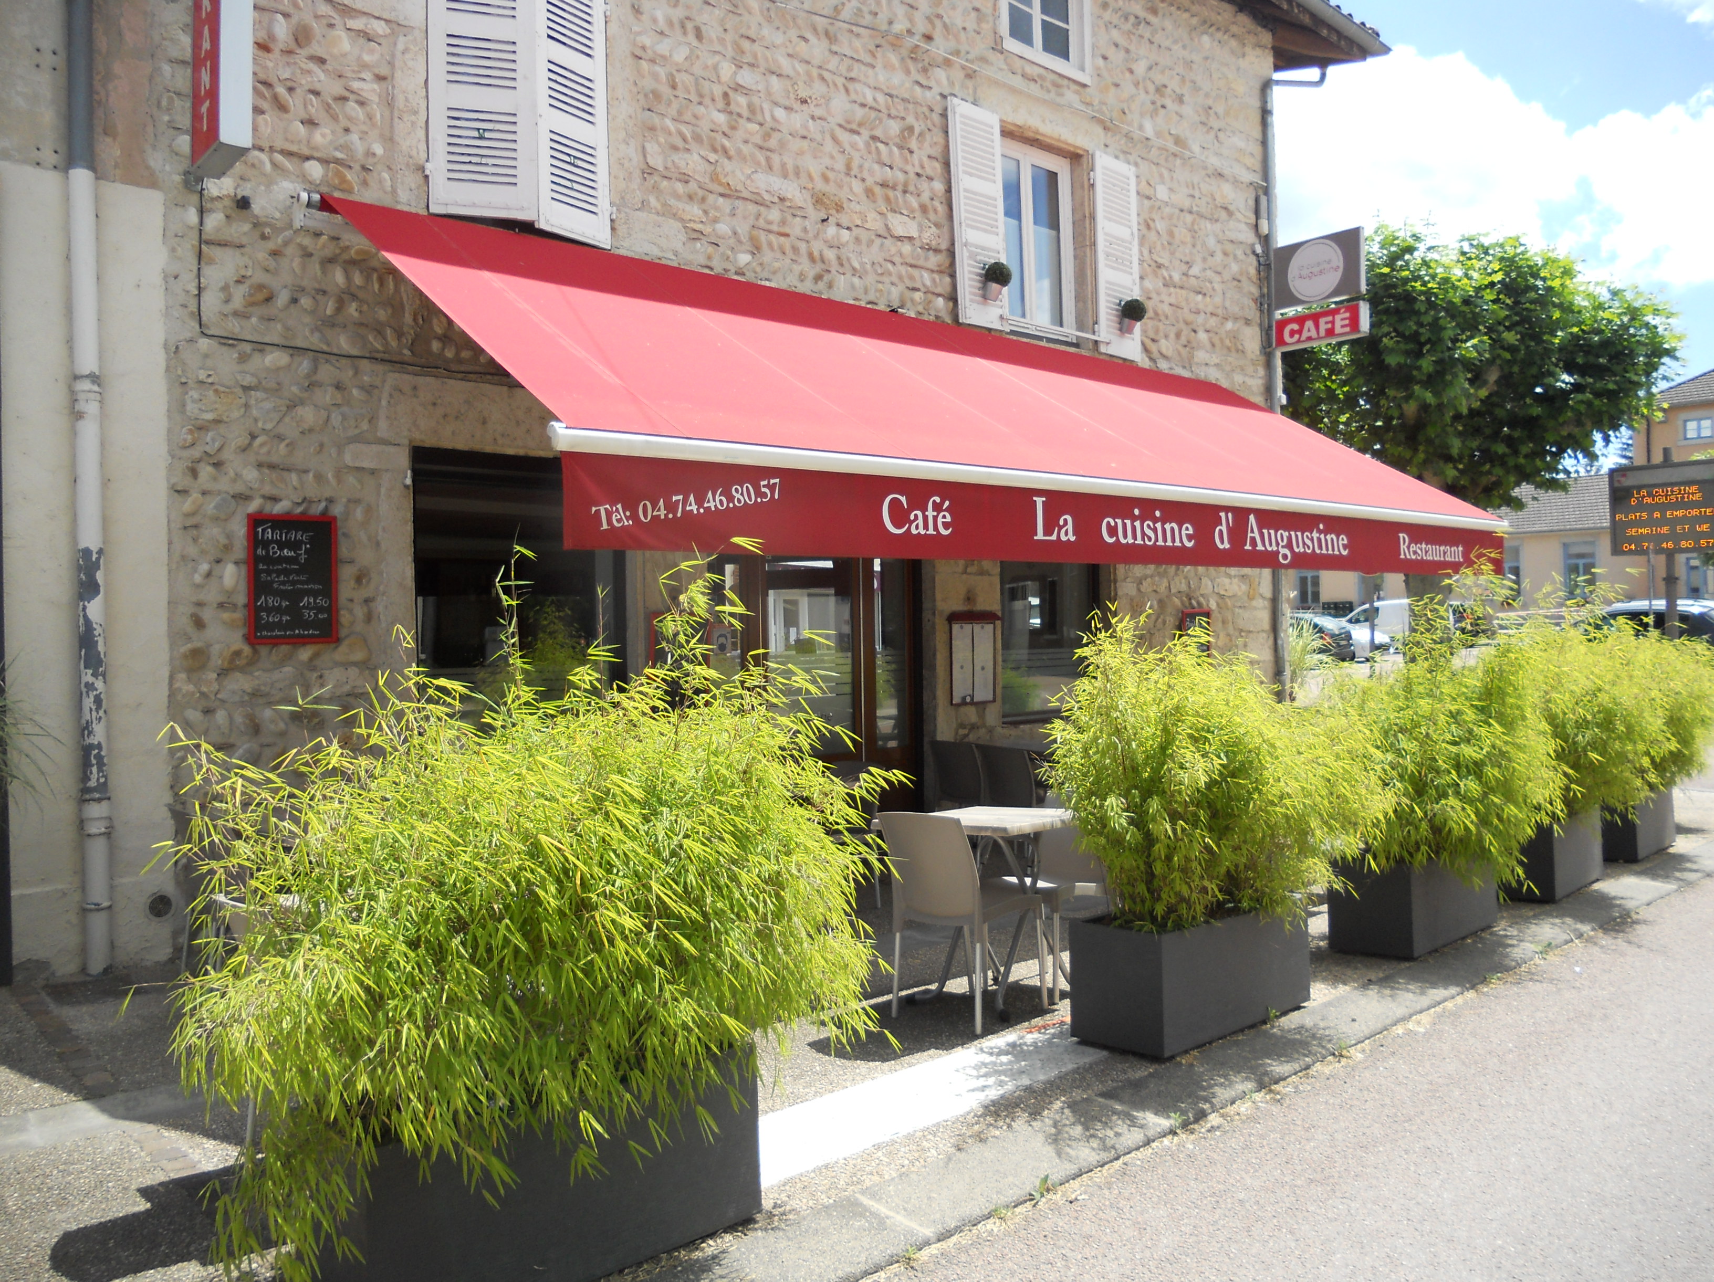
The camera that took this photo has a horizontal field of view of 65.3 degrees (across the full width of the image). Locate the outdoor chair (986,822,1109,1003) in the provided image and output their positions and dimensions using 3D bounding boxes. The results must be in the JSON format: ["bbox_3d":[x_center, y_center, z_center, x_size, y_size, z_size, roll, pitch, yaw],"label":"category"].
[{"bbox_3d":[0.841,1.072,5.783,0.460,0.830,0.520,-1,0,43],"label":"outdoor chair"}]

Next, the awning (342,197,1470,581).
[{"bbox_3d":[1.167,-1.448,8.951,8.500,2.060,2.780,-1,0,-42],"label":"awning"}]

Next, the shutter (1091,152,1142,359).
[{"bbox_3d":[2.329,-3.424,11.860,0.590,1.740,0.060,-1,0,-42],"label":"shutter"}]

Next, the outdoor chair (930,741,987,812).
[{"bbox_3d":[0.834,1.054,8.498,0.560,0.840,0.490,-1,0,-33],"label":"outdoor chair"}]

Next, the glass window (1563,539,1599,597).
[{"bbox_3d":[24.361,-2.389,45.000,1.200,2.000,0.150,-1,0,37],"label":"glass window"}]

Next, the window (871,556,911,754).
[{"bbox_3d":[0.259,0.006,10.286,0.400,1.620,0.060,-1,0,-42],"label":"window"}]

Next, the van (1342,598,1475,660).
[{"bbox_3d":[17.311,-0.358,42.000,4.200,1.840,1.800,-1,0,25],"label":"van"}]

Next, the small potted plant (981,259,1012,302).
[{"bbox_3d":[1.101,-2.852,10.565,0.220,0.320,0.220,-1,0,0],"label":"small potted plant"}]

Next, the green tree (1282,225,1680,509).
[{"bbox_3d":[6.947,-1.649,15.200,4.600,5.900,4.600,-1,0,-43],"label":"green tree"}]

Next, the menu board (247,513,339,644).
[{"bbox_3d":[-2.901,-0.317,6.914,0.465,0.660,0.030,-1,0,-43],"label":"menu board"}]

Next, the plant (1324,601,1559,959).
[{"bbox_3d":[2.759,0.625,6.527,1.400,1.620,0.950,-1,0,-43],"label":"plant"}]

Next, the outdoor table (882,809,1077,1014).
[{"bbox_3d":[0.536,1.124,5.631,0.630,0.740,0.630,-1,0,36],"label":"outdoor table"}]

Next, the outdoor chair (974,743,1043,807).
[{"bbox_3d":[1.093,1.048,8.014,0.560,0.840,0.490,-1,0,-33],"label":"outdoor chair"}]

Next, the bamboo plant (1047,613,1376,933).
[{"bbox_3d":[1.386,0.472,5.291,1.300,1.180,0.720,-1,0,-42],"label":"bamboo plant"}]

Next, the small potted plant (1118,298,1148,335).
[{"bbox_3d":[2.430,-2.848,11.750,0.220,0.320,0.220,-1,0,0],"label":"small potted plant"}]

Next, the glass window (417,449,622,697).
[{"bbox_3d":[-1.999,-0.210,7.958,1.380,1.760,0.120,-1,0,-43],"label":"glass window"}]

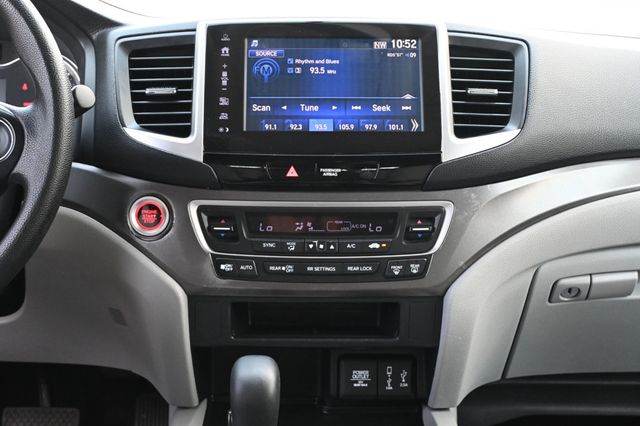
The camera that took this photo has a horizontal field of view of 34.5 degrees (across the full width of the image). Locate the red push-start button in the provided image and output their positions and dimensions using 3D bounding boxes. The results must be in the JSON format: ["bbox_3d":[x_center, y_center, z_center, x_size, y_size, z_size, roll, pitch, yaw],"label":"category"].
[{"bbox_3d":[-0.162,0.005,0.982,0.040,0.040,0.016,0,-14,3],"label":"red push-start button"}]

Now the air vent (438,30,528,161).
[{"bbox_3d":[0.159,-0.107,1.033,0.088,0.141,0.045,2,-19,-6],"label":"air vent"}]

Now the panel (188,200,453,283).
[{"bbox_3d":[0.001,0.028,0.970,0.246,0.078,0.030,0,-15,0],"label":"panel"}]

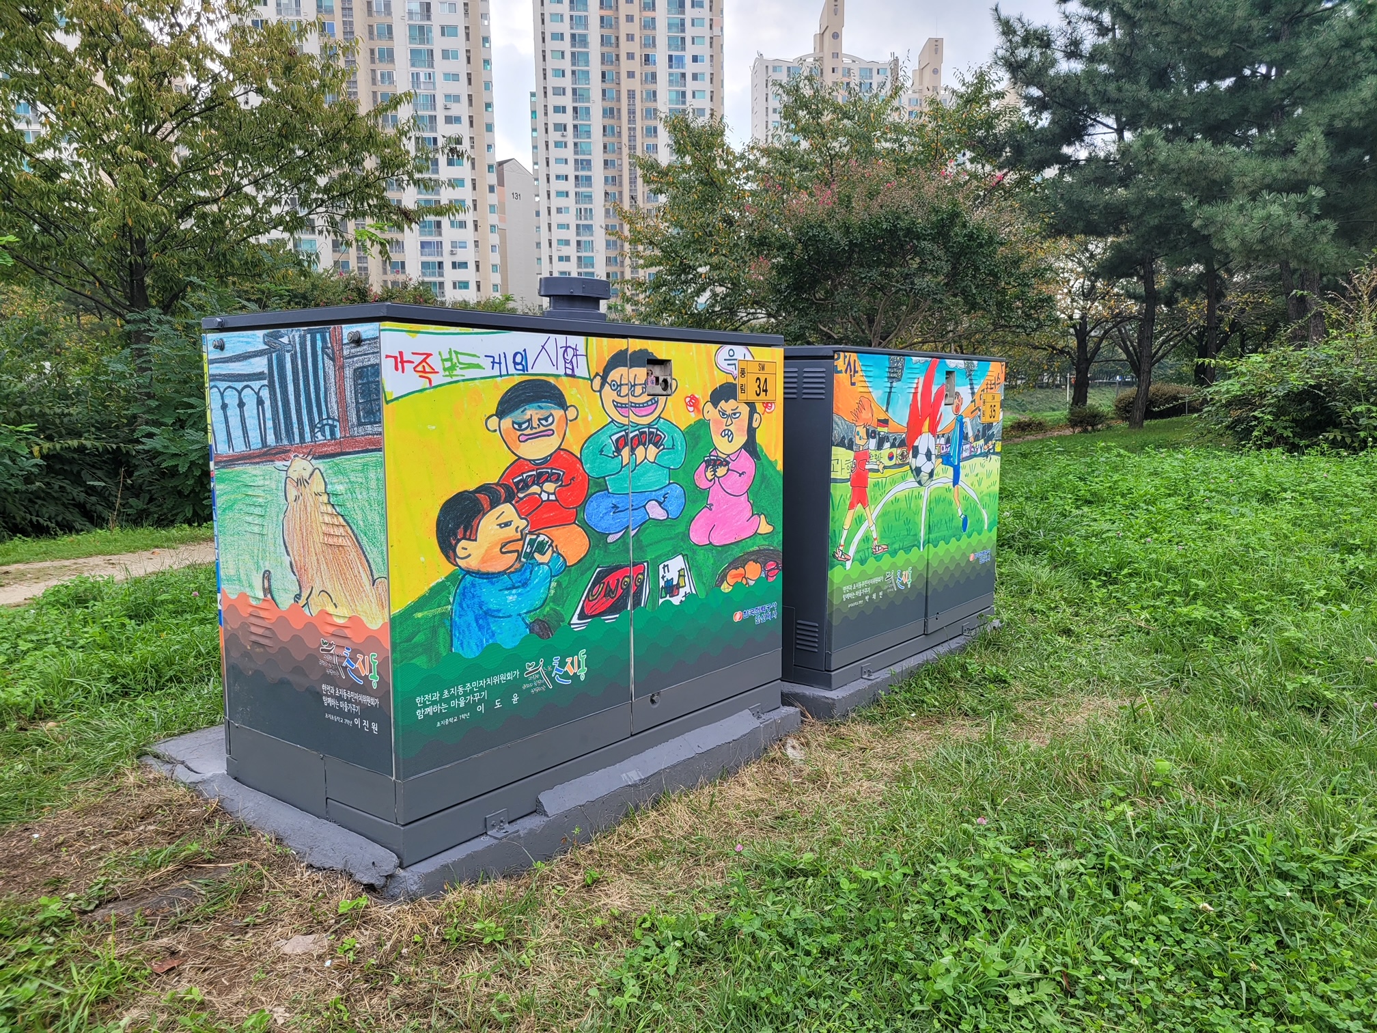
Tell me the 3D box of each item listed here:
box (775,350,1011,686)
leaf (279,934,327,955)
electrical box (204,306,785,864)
[{"bbox_3d":[0.807,-0.091,5.319,0.929,1.459,1.775,5,8,38],"label":"box"},{"bbox_3d":[-0.973,1.072,2.608,0.120,0.020,0.100,0,7,0],"label":"leaf"},{"bbox_3d":[-0.562,0.086,3.673,0.929,1.480,1.828,5,8,38],"label":"electrical box"}]

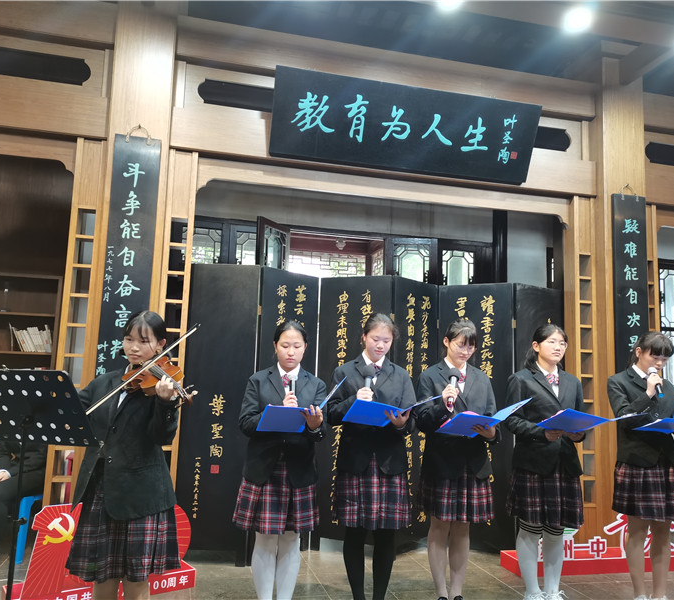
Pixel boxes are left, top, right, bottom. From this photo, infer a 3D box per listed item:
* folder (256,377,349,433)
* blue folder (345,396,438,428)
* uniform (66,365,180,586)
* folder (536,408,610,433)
[{"bbox_3d":[-0.151,0.550,2.923,0.425,0.115,0.310,-17,-26,-27],"label":"folder"},{"bbox_3d":[0.285,0.604,3.163,0.440,0.085,0.310,-1,-29,-16],"label":"blue folder"},{"bbox_3d":[-0.930,0.745,2.620,0.470,0.860,0.360,1,-8,9],"label":"uniform"},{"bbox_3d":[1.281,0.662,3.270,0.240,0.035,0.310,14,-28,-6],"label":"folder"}]

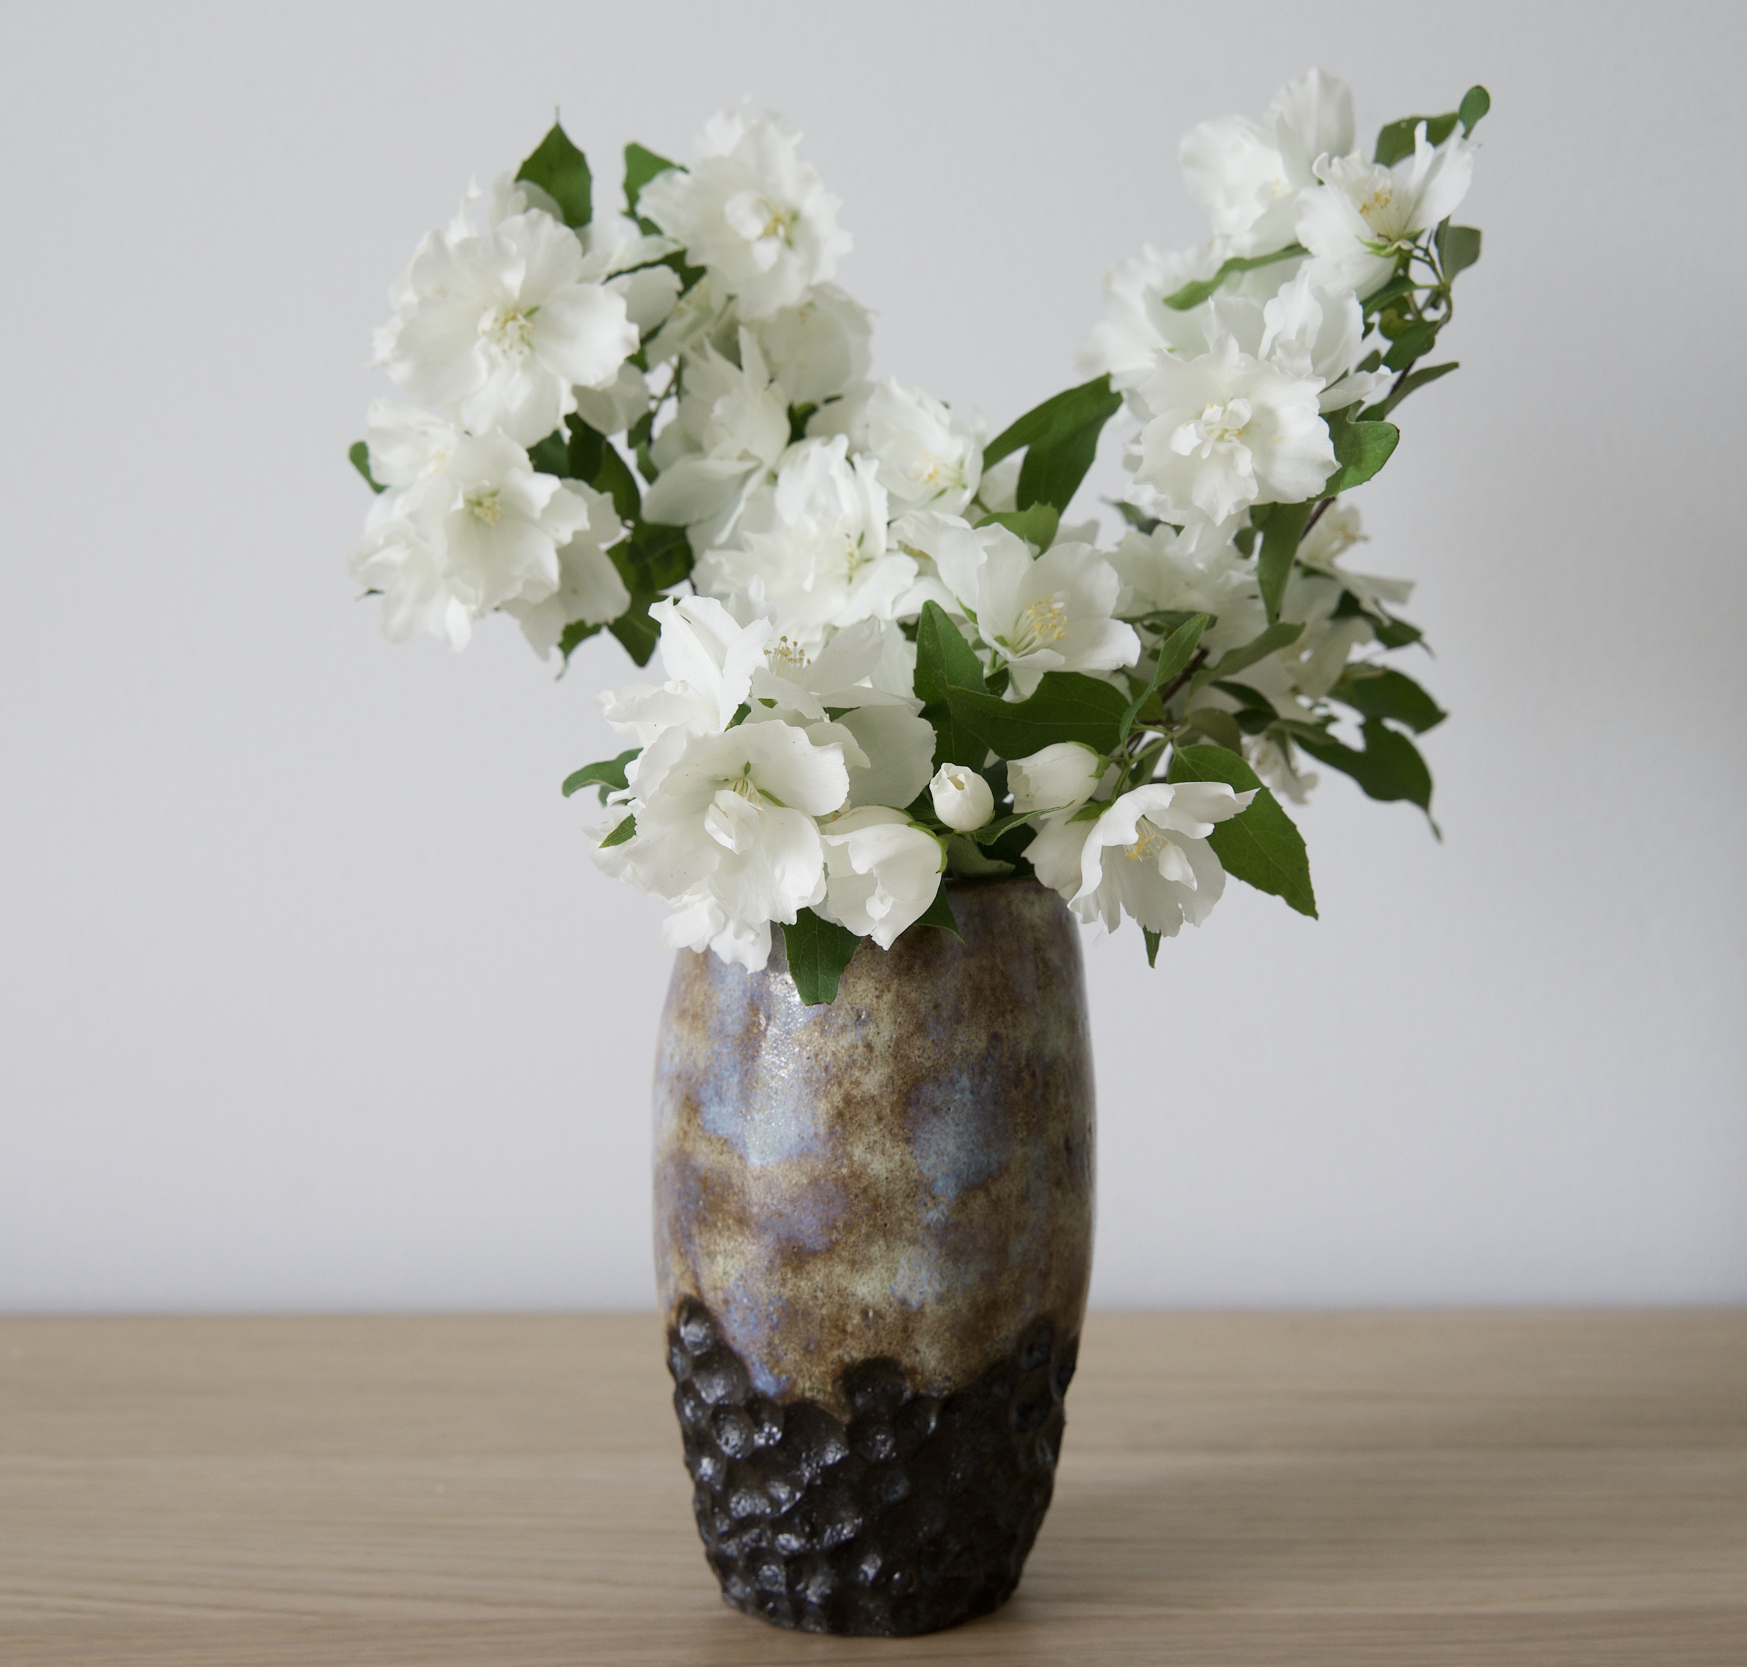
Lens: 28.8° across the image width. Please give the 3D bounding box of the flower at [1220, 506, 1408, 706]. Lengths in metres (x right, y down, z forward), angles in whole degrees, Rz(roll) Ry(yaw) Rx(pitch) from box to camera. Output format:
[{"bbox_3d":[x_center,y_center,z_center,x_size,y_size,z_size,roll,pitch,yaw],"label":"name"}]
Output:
[{"bbox_3d":[0.117,-0.061,0.910,0.044,0.048,0.034,-5,-18,-40],"label":"flower"}]

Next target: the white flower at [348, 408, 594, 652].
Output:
[{"bbox_3d":[-0.100,-0.077,0.845,0.057,0.057,0.038,0,-6,-3],"label":"white flower"}]

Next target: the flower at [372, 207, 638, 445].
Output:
[{"bbox_3d":[-0.092,-0.126,0.845,0.061,0.057,0.036,-1,-3,-6],"label":"flower"}]

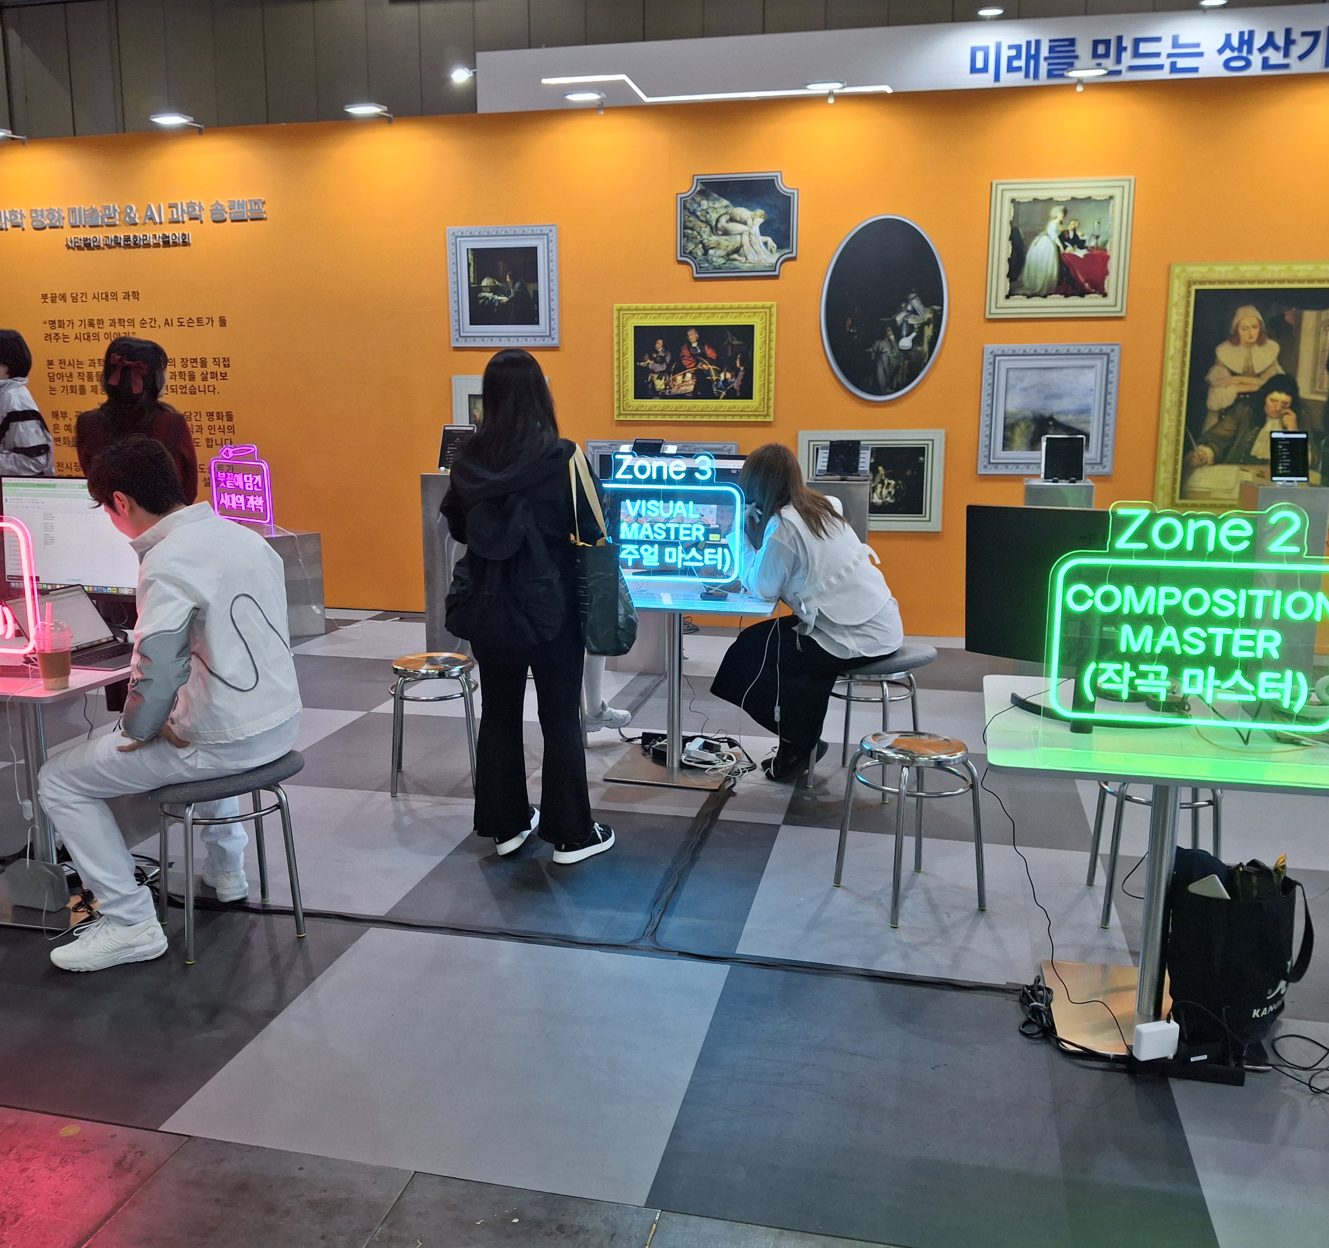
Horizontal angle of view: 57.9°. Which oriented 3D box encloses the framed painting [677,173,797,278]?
[{"bbox_3d":[0.435,-2.353,7.112,0.720,0.588,0.040,3,11,13],"label":"framed painting"}]

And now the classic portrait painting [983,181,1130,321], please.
[{"bbox_3d":[2.212,-2.098,6.740,0.755,0.746,0.040,3,11,13],"label":"classic portrait painting"}]

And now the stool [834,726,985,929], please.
[{"bbox_3d":[0.708,0.573,3.450,0.330,0.455,0.330,-5,12,-23],"label":"stool"}]

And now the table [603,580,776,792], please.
[{"bbox_3d":[0.046,0.218,4.547,0.790,0.717,0.790,3,12,13],"label":"table"}]

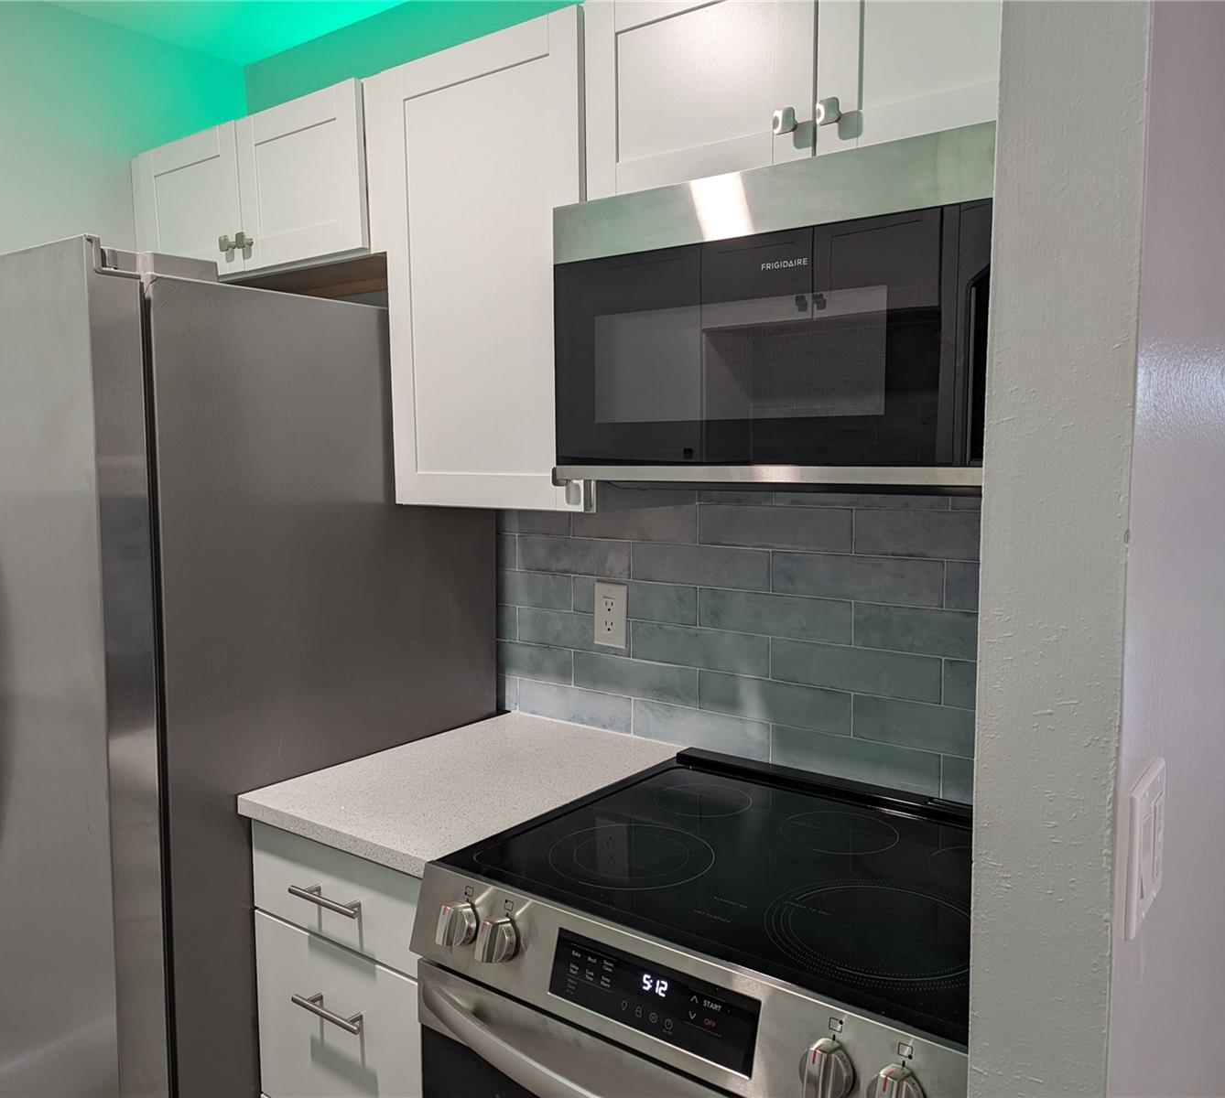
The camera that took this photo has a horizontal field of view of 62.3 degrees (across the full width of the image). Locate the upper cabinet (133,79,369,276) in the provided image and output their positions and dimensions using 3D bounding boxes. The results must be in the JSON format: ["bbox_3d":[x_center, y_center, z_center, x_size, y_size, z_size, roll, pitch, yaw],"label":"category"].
[{"bbox_3d":[-0.672,-0.731,2.208,0.825,0.305,0.340,4,7,37],"label":"upper cabinet"}]

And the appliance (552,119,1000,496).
[{"bbox_3d":[0.342,-0.292,1.423,0.759,0.403,0.410,4,7,37],"label":"appliance"}]

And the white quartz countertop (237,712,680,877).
[{"bbox_3d":[-0.237,0.409,1.799,0.454,0.030,0.655,4,7,37],"label":"white quartz countertop"}]

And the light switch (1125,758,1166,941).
[{"bbox_3d":[0.424,0.235,0.802,0.007,0.114,0.116,4,7,37],"label":"light switch"}]

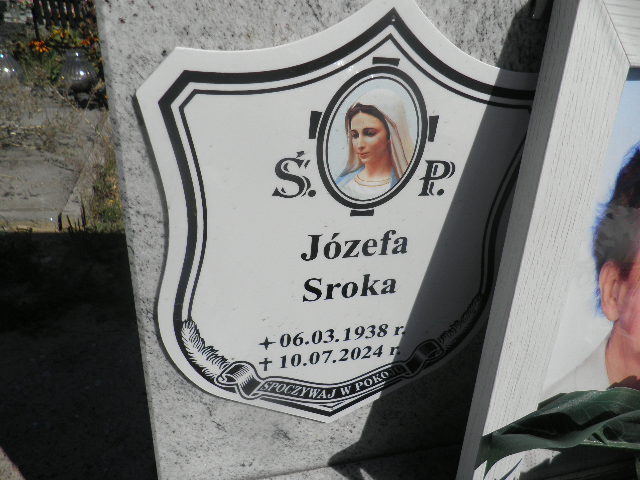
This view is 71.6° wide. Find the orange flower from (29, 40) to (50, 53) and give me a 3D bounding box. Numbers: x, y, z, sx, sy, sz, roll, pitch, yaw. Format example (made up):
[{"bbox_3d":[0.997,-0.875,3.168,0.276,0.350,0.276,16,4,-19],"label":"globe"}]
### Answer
[{"bbox_3d":[-1.264,-0.872,2.000,0.080,0.045,0.070,-11,32,-28],"label":"orange flower"}]

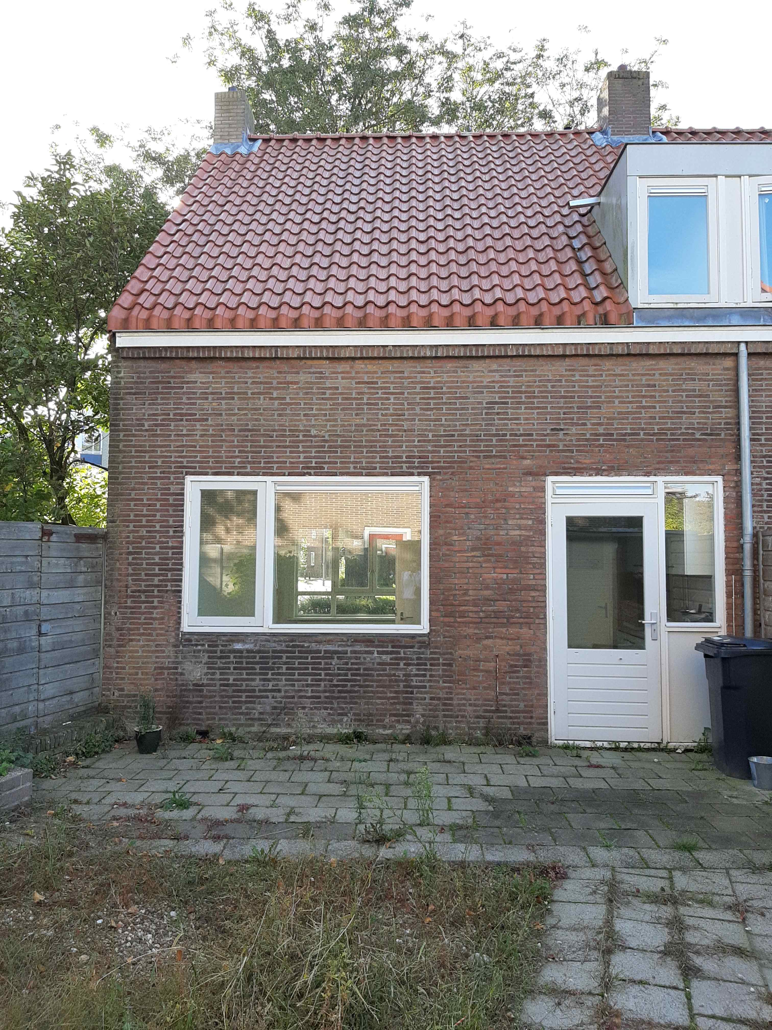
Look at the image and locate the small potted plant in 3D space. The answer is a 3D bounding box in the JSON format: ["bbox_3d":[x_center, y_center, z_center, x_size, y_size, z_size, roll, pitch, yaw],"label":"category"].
[{"bbox_3d":[-2.055,1.789,6.693,0.241,0.514,0.241,0,-4,3],"label":"small potted plant"}]

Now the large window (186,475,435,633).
[{"bbox_3d":[-0.742,0.366,7.201,2.281,1.442,0.099,0,-4,3],"label":"large window"}]

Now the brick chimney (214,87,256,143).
[{"bbox_3d":[-2.193,-5.685,11.240,0.433,0.990,0.564,0,-4,3],"label":"brick chimney"}]

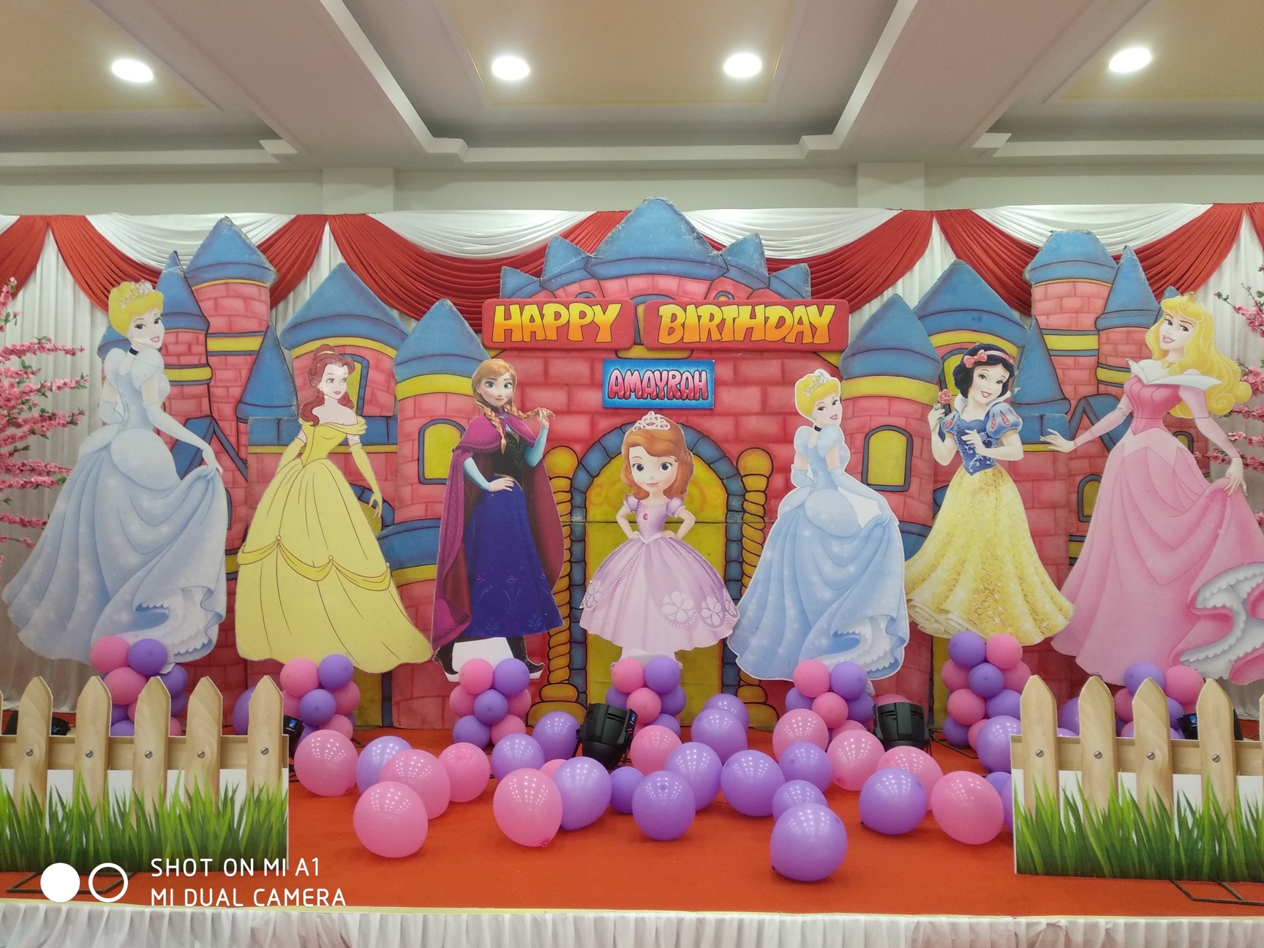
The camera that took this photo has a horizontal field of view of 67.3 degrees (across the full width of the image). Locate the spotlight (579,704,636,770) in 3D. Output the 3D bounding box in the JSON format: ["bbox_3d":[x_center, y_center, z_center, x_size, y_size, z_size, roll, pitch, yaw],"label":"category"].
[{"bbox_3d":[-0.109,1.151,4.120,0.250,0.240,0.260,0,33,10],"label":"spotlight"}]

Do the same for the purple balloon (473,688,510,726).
[{"bbox_3d":[-0.617,1.024,4.170,0.152,0.152,0.152,0,-1,2],"label":"purple balloon"}]

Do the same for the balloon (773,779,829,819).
[{"bbox_3d":[0.580,1.141,3.250,0.196,0.189,0.205,0,-1,0],"label":"balloon"}]

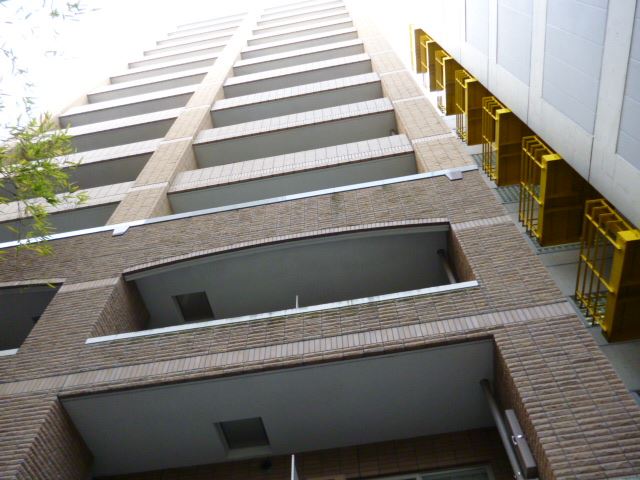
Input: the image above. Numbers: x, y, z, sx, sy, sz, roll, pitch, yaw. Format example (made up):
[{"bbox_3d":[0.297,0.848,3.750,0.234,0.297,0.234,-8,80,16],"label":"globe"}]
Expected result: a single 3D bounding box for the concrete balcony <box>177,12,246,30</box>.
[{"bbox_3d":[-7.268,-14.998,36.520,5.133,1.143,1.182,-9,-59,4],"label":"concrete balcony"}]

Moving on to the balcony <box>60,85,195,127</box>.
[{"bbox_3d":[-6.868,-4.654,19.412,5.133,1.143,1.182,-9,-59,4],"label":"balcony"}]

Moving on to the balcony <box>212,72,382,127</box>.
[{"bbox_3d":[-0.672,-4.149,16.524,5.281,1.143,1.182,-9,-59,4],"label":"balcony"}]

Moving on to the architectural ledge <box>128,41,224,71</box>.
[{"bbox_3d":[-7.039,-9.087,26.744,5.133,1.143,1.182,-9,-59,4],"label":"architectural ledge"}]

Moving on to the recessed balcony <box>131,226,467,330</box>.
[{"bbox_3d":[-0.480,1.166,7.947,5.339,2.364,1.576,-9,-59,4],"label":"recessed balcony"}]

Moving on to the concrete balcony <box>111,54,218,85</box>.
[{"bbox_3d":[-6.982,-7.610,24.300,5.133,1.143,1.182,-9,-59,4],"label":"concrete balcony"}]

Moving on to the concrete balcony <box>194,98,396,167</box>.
[{"bbox_3d":[-0.608,-2.646,14.192,5.300,1.080,1.300,-9,-59,4],"label":"concrete balcony"}]

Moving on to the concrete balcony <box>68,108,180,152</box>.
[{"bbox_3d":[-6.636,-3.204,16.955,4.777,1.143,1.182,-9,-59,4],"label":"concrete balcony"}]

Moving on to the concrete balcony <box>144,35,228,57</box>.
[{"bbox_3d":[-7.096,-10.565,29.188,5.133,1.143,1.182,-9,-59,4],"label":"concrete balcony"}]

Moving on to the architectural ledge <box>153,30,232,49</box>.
[{"bbox_3d":[-7.227,-12.208,31.821,5.180,1.080,1.000,-9,-59,4],"label":"architectural ledge"}]

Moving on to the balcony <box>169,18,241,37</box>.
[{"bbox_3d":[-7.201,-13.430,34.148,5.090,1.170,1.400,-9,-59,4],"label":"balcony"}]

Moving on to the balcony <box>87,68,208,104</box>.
[{"bbox_3d":[-7.000,-6.249,21.965,5.180,1.080,1.000,-9,-59,4],"label":"balcony"}]

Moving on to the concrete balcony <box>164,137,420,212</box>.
[{"bbox_3d":[-0.551,-1.156,11.728,5.300,1.080,1.300,-9,-59,4],"label":"concrete balcony"}]

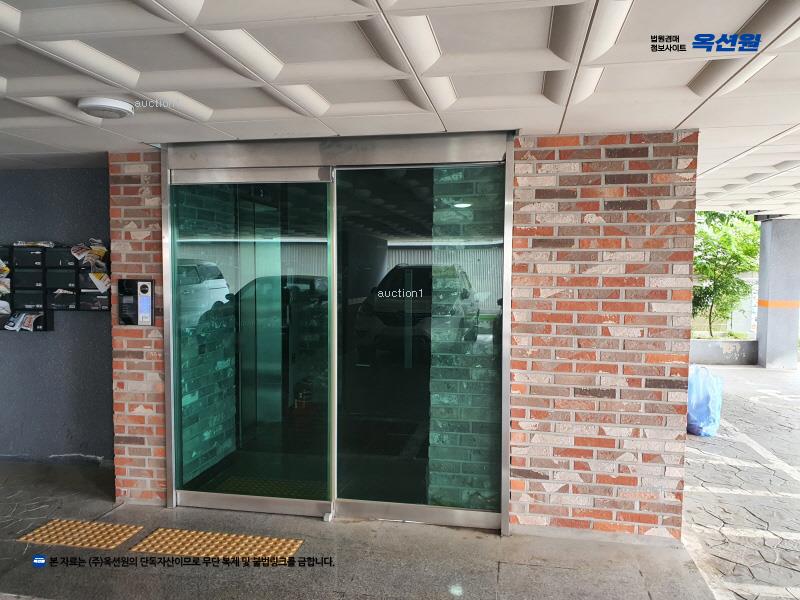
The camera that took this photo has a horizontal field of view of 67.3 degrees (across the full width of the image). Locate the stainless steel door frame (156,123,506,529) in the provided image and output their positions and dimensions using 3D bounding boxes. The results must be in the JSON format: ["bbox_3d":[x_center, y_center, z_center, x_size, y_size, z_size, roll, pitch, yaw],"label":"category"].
[{"bbox_3d":[-0.419,0.189,3.644,2.161,2.303,0.150,1,4,11],"label":"stainless steel door frame"}]

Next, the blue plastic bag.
[{"bbox_3d":[2.796,0.926,5.628,0.440,0.700,0.400,1,3,11],"label":"blue plastic bag"}]

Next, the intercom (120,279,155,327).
[{"bbox_3d":[-1.698,0.020,3.878,0.250,0.298,0.028,1,3,11],"label":"intercom"}]

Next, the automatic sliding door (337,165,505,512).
[{"bbox_3d":[0.109,0.262,3.584,1.040,2.105,0.050,1,4,11],"label":"automatic sliding door"}]

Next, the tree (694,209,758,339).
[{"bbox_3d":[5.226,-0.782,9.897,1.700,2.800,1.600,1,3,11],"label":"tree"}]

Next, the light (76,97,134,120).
[{"bbox_3d":[-1.376,-0.897,2.823,0.237,0.045,0.237,1,3,11],"label":"light"}]

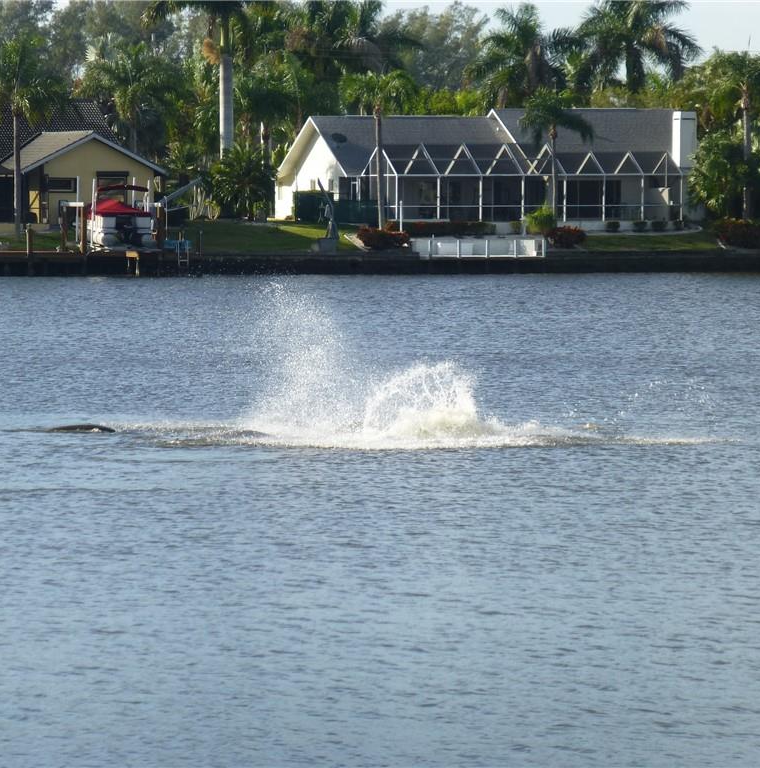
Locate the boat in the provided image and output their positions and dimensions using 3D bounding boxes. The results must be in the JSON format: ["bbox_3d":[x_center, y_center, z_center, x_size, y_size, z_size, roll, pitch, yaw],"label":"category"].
[{"bbox_3d":[-12.291,-7.896,260.000,2.550,2.850,6.400,-1,2,-14],"label":"boat"}]

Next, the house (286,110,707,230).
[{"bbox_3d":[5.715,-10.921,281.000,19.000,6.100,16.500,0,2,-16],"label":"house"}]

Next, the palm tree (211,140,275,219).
[{"bbox_3d":[-7.059,-10.499,284.000,3.286,4.005,3.286,0,2,0],"label":"palm tree"}]

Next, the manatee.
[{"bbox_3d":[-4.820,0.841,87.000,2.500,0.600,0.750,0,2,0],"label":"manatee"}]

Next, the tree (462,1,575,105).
[{"bbox_3d":[7.981,-15.482,312.000,6.430,11.844,6.430,0,2,0],"label":"tree"}]

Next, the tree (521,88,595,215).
[{"bbox_3d":[8.583,-10.941,269.000,3.700,6.900,3.600,0,2,0],"label":"tree"}]

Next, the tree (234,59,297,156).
[{"bbox_3d":[-6.085,-13.154,294.000,3.295,8.504,3.295,0,2,0],"label":"tree"}]

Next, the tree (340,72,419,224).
[{"bbox_3d":[-0.024,-11.246,267.000,3.800,7.800,3.700,0,2,0],"label":"tree"}]

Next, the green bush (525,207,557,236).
[{"bbox_3d":[7.863,-7.961,271.000,1.568,1.470,1.568,0,2,0],"label":"green bush"}]

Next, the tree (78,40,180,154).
[{"bbox_3d":[-13.080,-13.132,290.000,5.300,9.600,5.200,0,2,-16],"label":"tree"}]

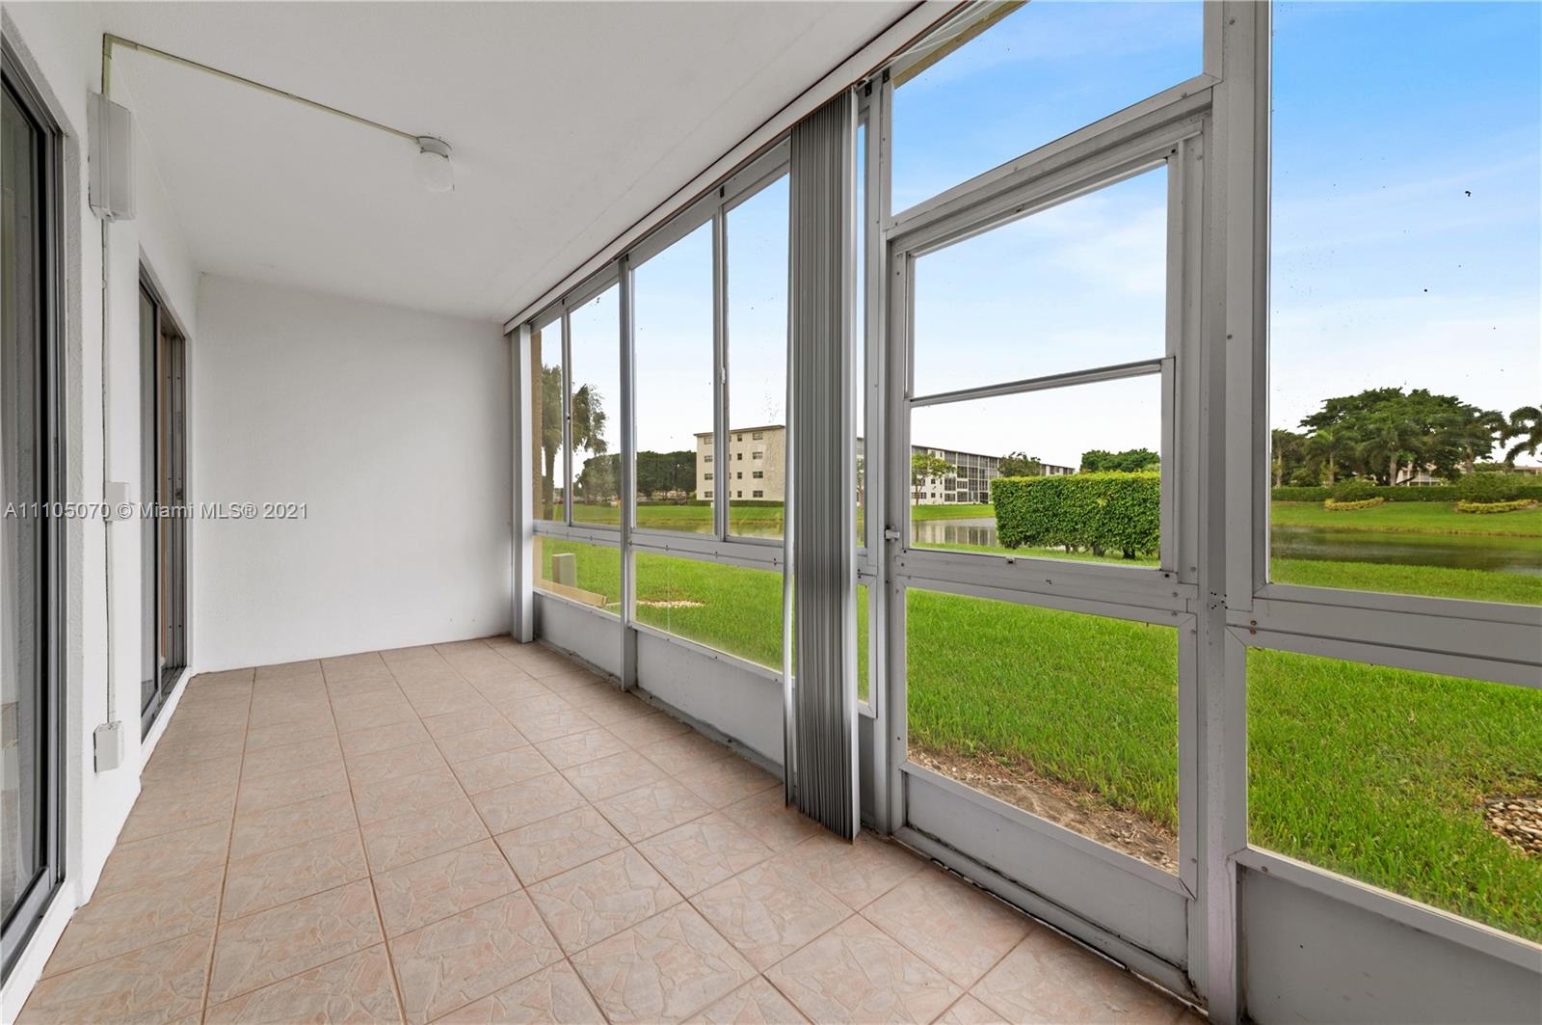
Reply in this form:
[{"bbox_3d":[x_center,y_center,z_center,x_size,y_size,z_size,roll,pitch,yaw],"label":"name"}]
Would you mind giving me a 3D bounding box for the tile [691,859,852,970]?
[{"bbox_3d":[-0.002,1.062,1.497,0.315,0.010,0.315,0,0,-40],"label":"tile"}]

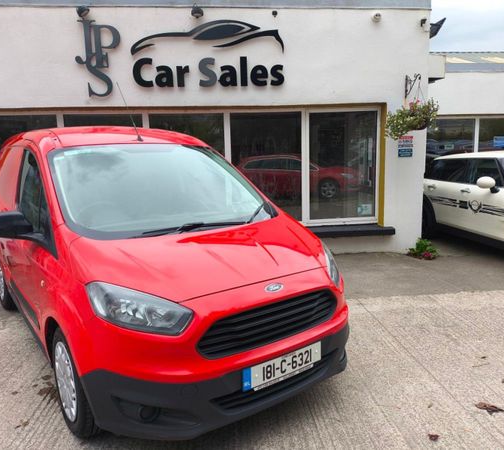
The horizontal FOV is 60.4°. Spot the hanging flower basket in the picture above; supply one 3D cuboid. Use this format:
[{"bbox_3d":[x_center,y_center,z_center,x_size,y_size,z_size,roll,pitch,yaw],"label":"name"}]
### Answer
[{"bbox_3d":[2.182,-1.434,5.889,0.580,0.510,0.560,-2,9,-6],"label":"hanging flower basket"}]

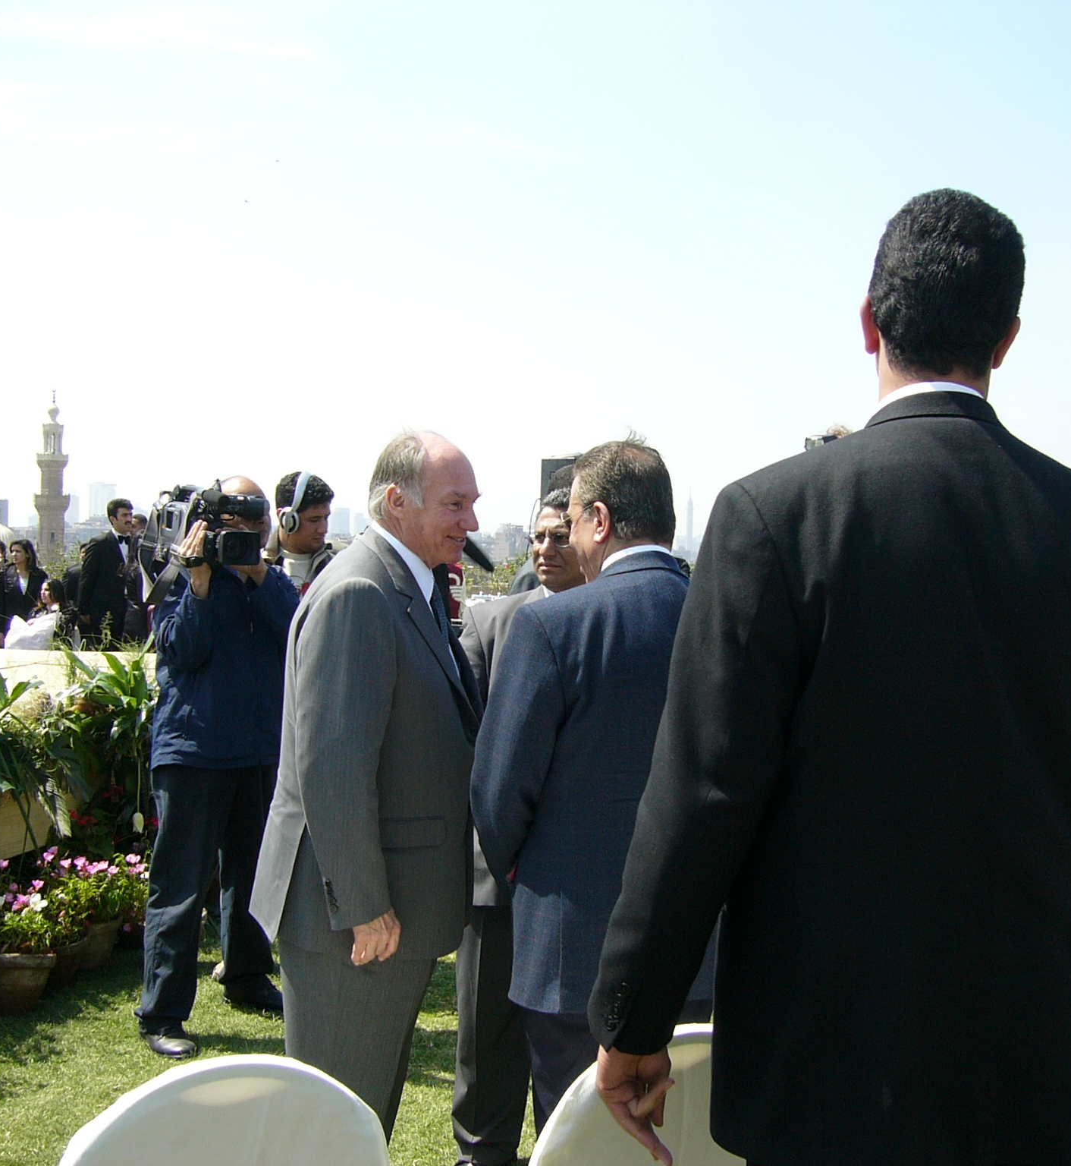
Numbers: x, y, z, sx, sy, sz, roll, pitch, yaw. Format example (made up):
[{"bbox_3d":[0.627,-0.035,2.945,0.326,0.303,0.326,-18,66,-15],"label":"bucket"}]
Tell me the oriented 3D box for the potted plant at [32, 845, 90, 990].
[{"bbox_3d":[-1.652,1.156,5.420,0.290,0.430,0.290,0,2,-18],"label":"potted plant"}]

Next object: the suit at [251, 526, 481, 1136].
[{"bbox_3d":[-0.318,0.672,2.950,0.440,1.520,0.520,1,2,6],"label":"suit"}]

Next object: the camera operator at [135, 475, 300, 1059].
[{"bbox_3d":[-0.970,0.530,4.820,0.540,1.700,0.470,0,2,-37],"label":"camera operator"}]

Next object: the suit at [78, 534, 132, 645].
[{"bbox_3d":[-3.140,0.340,11.400,0.320,1.420,0.480,1,1,31],"label":"suit"}]

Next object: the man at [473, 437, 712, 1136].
[{"bbox_3d":[0.150,0.600,2.620,0.540,1.680,0.360,0,1,-23],"label":"man"}]

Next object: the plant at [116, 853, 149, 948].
[{"bbox_3d":[-1.490,1.180,5.900,0.290,0.350,0.290,1,1,0],"label":"plant"}]

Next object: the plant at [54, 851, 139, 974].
[{"bbox_3d":[-1.579,1.179,5.620,0.300,0.375,0.300,0,2,-18],"label":"plant"}]

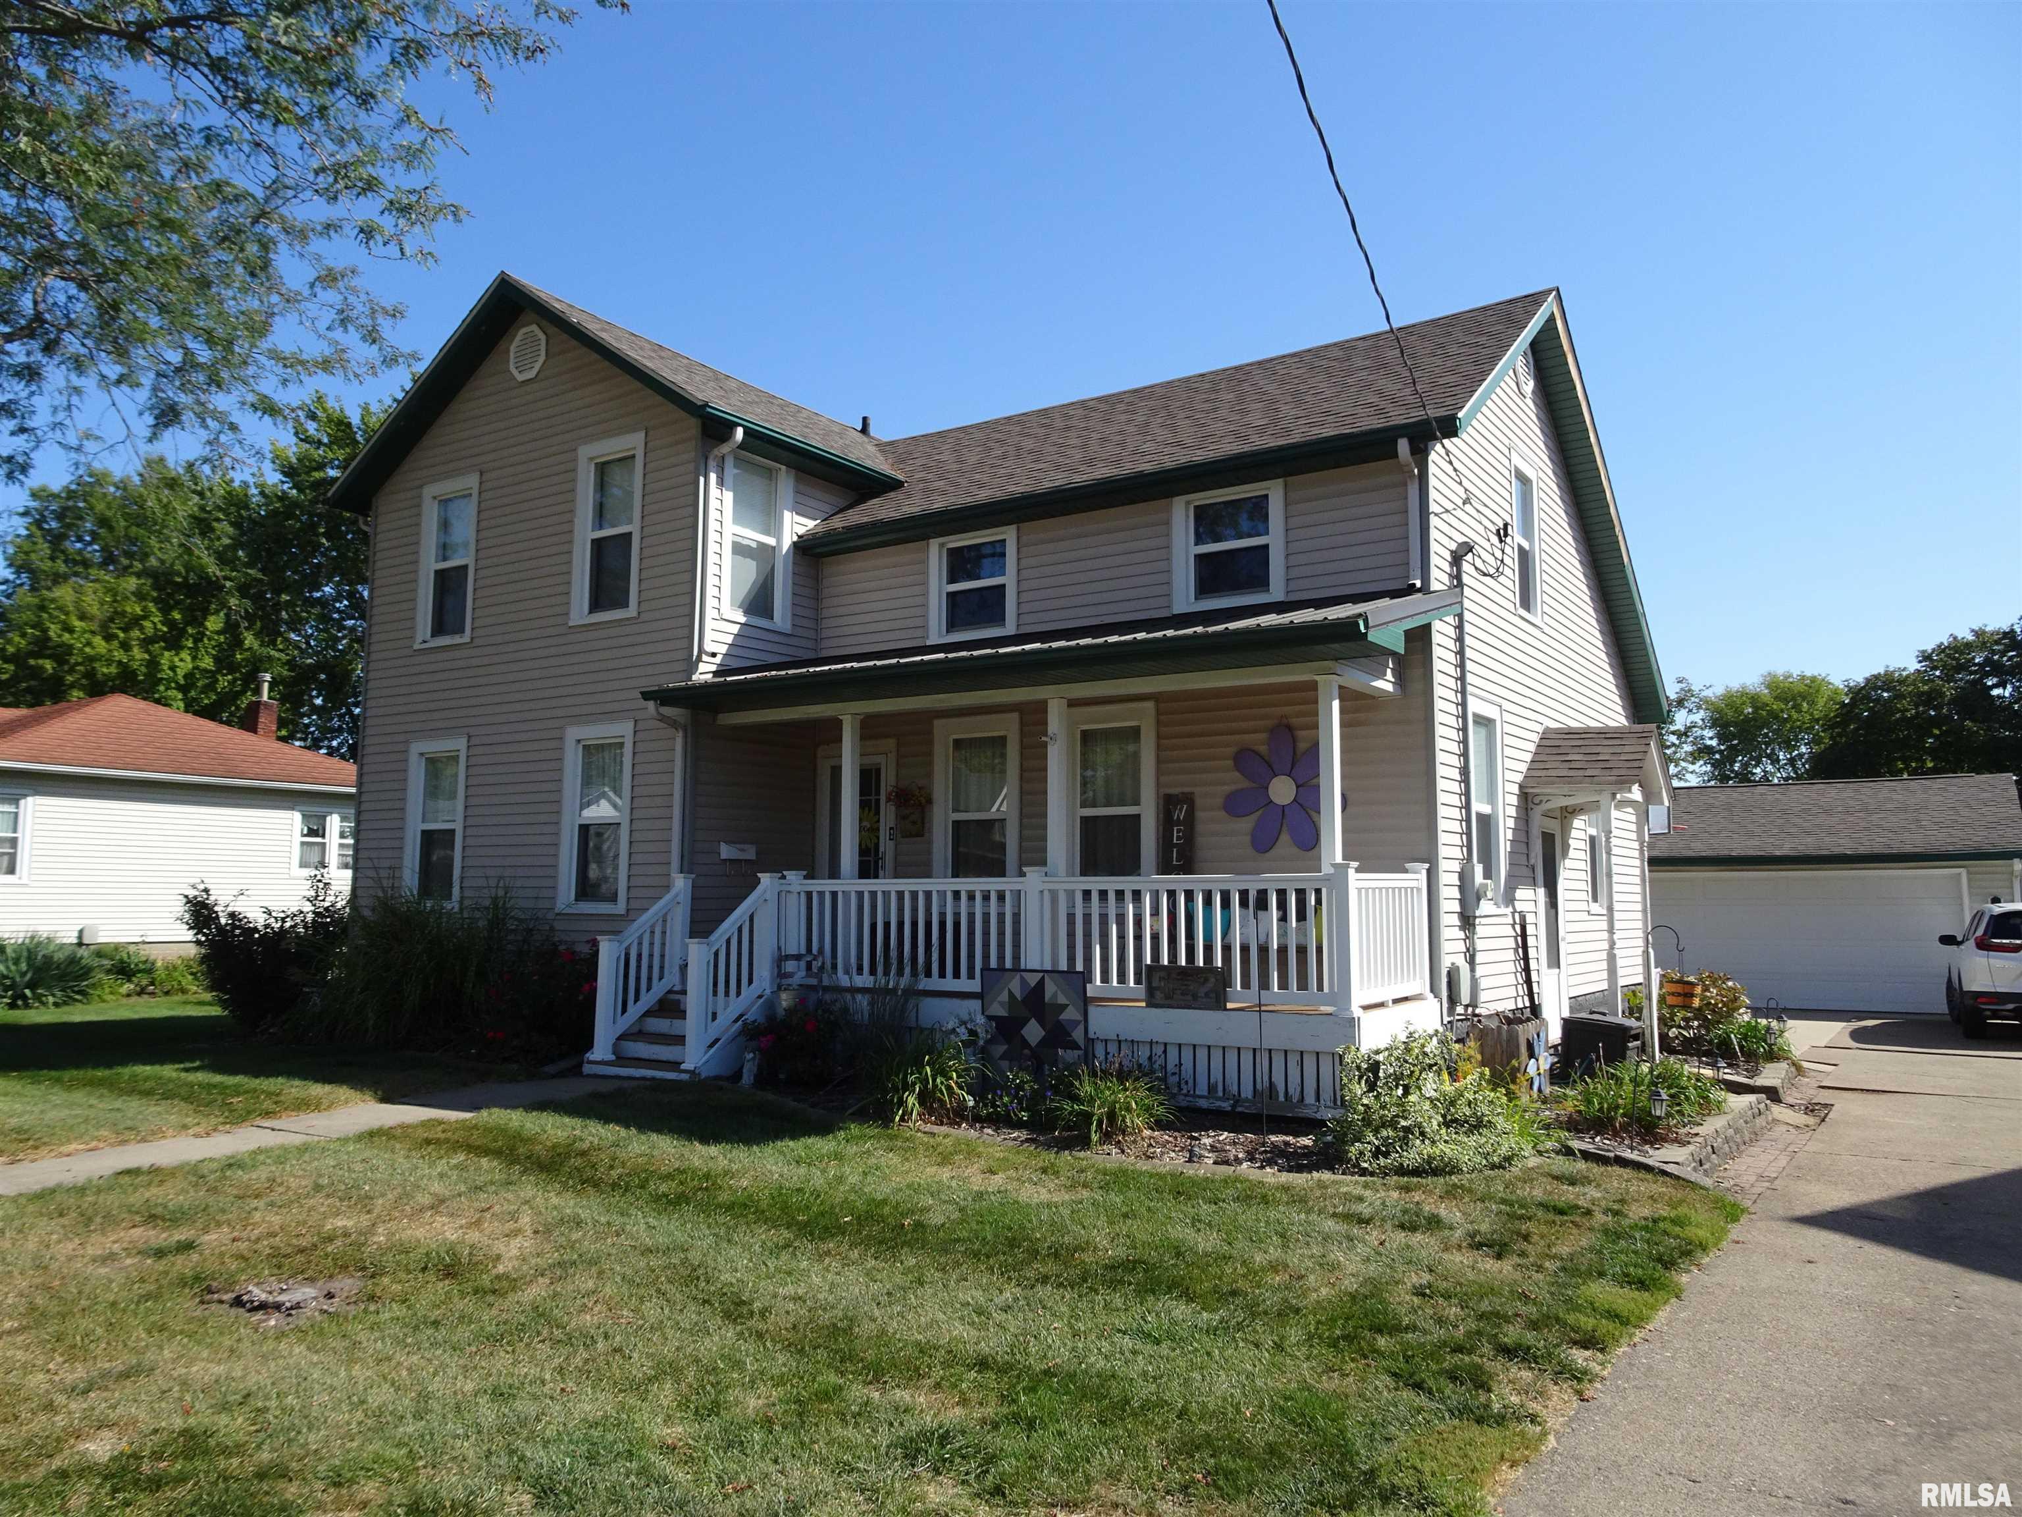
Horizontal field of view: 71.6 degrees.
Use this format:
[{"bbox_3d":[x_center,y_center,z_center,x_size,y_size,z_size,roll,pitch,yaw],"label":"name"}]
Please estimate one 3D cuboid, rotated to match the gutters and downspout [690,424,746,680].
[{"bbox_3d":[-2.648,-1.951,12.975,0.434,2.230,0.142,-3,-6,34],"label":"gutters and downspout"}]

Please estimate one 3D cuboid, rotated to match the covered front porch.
[{"bbox_3d":[-0.060,0.658,11.317,6.726,3.805,2.478,-3,-6,34],"label":"covered front porch"}]

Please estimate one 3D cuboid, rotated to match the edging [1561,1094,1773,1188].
[{"bbox_3d":[4.225,2.388,8.966,0.910,0.310,2.900,-3,-6,34],"label":"edging"}]

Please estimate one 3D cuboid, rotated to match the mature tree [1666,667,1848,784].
[{"bbox_3d":[22.354,1.572,41.621,6.500,8.431,6.500,-3,-6,34],"label":"mature tree"}]

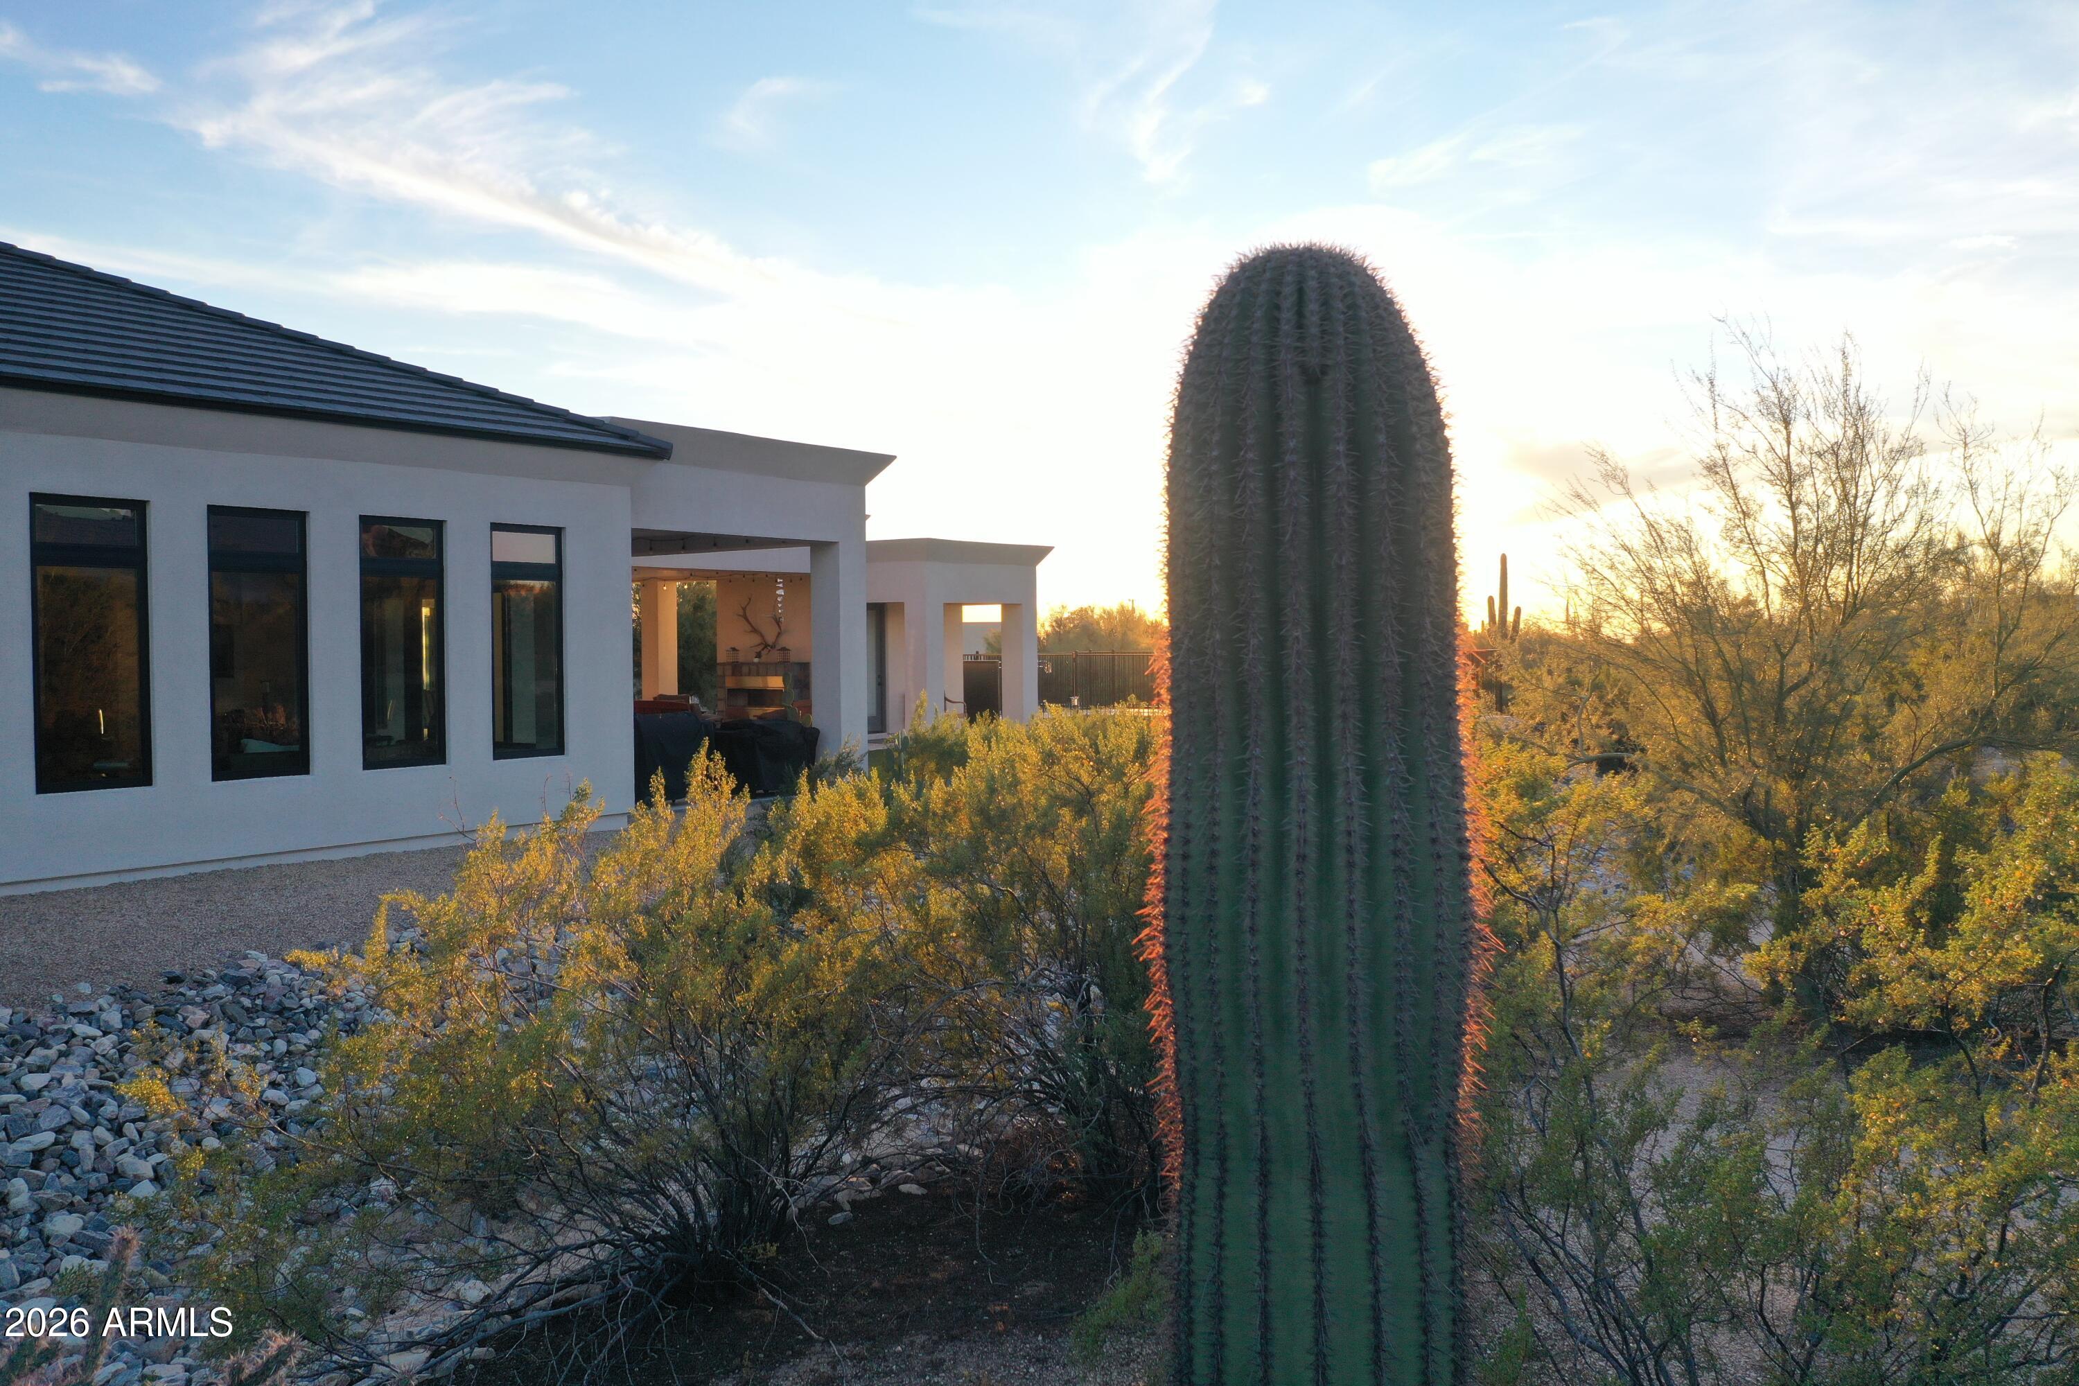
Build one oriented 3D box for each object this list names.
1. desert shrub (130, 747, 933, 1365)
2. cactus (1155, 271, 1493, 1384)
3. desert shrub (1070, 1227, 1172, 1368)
[{"bbox_3d":[-1.760,1.190,5.750,2.600,1.870,2.100,0,2,0],"label":"desert shrub"},{"bbox_3d":[0.386,0.820,2.280,0.460,2.900,0.460,0,2,0],"label":"cactus"},{"bbox_3d":[0.285,1.930,5.200,0.400,0.430,0.380,0,2,0],"label":"desert shrub"}]

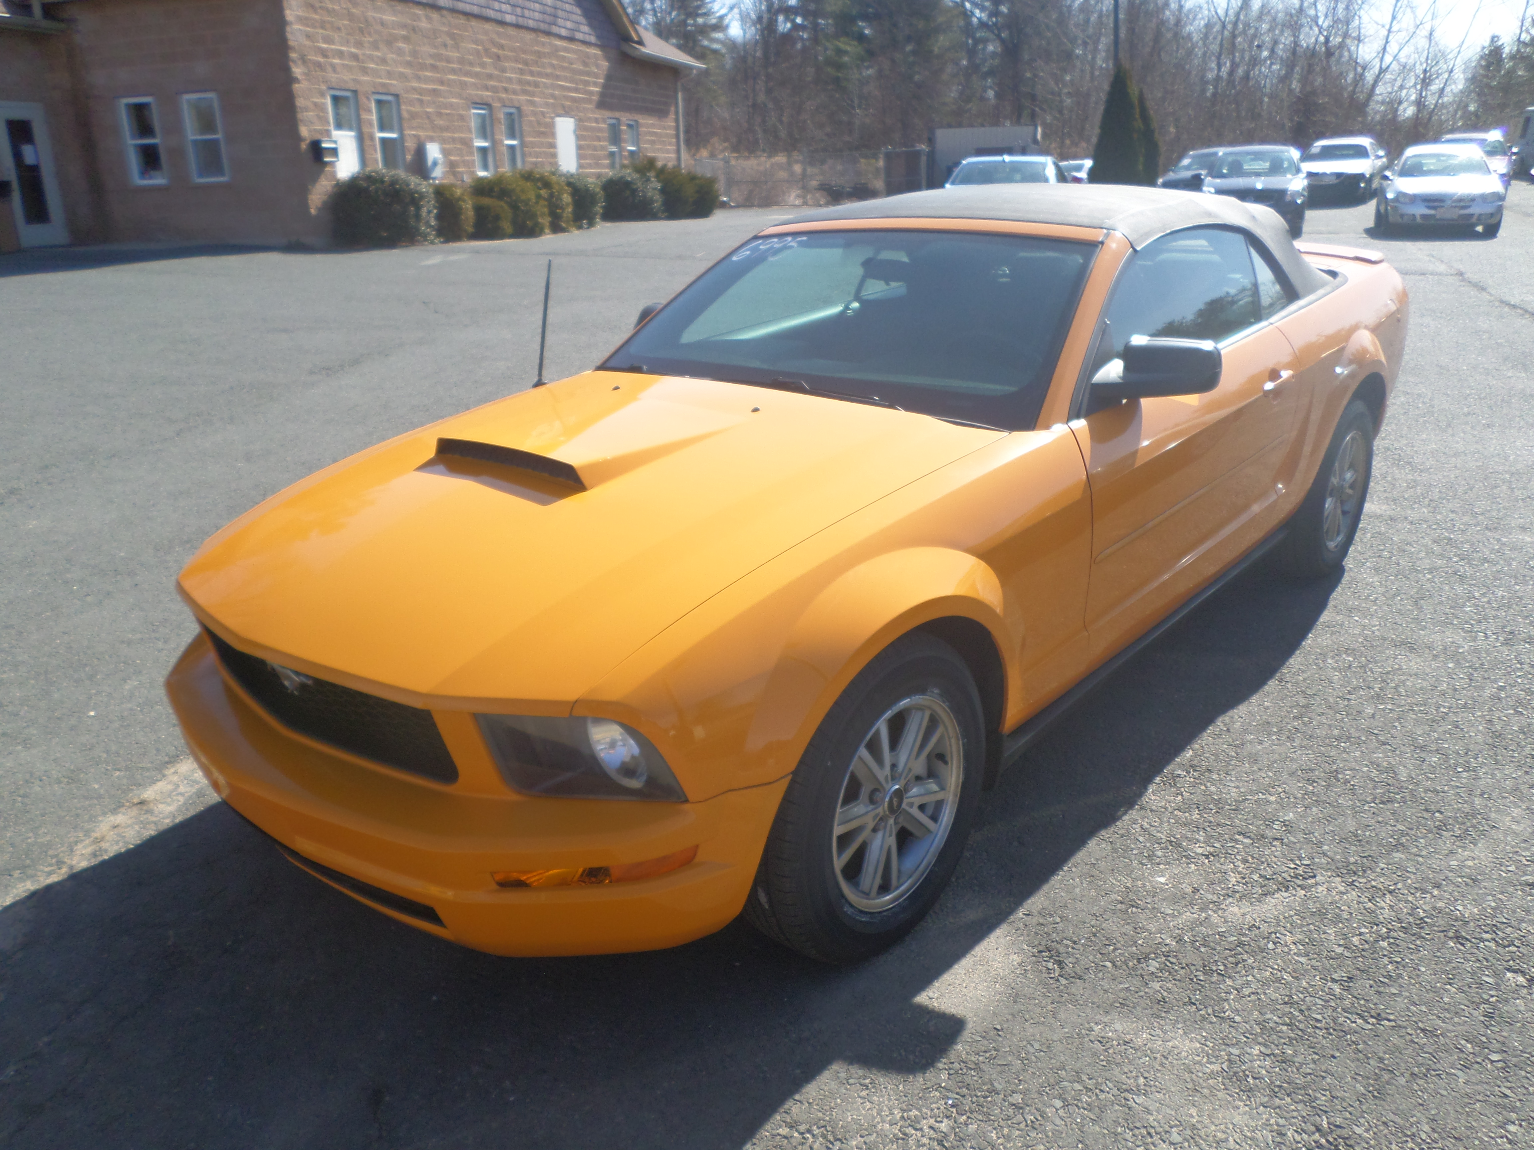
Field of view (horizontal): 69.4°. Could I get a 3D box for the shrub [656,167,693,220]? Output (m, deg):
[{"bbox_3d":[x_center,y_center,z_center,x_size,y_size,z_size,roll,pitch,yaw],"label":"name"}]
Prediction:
[{"bbox_3d":[-2.251,-9.372,27.200,1.000,1.250,1.000,-2,20,0],"label":"shrub"}]

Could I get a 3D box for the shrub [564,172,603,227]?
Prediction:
[{"bbox_3d":[-3.936,-7.910,23.400,1.000,1.080,1.000,-2,19,0],"label":"shrub"}]

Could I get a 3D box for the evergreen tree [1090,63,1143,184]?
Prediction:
[{"bbox_3d":[8.185,-10.266,26.000,1.300,3.350,1.300,-2,19,0],"label":"evergreen tree"}]

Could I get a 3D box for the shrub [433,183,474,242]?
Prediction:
[{"bbox_3d":[-5.322,-6.087,18.600,0.900,0.940,0.900,-2,19,0],"label":"shrub"}]

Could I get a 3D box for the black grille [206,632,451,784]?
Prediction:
[{"bbox_3d":[-0.915,0.216,2.162,0.940,0.170,0.120,15,26,41],"label":"black grille"}]

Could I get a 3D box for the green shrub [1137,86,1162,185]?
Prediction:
[{"bbox_3d":[8.533,-9.479,25.000,0.900,2.850,0.900,-2,20,0],"label":"green shrub"}]

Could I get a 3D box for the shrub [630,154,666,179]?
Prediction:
[{"bbox_3d":[-2.971,-9.689,27.600,1.150,1.450,1.150,-2,19,0],"label":"shrub"}]

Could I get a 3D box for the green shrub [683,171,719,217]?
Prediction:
[{"bbox_3d":[-1.834,-10.304,30.000,1.100,1.150,1.100,-2,19,0],"label":"green shrub"}]

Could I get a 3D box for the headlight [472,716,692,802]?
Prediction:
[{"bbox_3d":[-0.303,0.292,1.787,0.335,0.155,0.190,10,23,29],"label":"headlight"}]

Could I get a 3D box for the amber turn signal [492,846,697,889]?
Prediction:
[{"bbox_3d":[-0.280,0.475,1.820,0.340,0.055,0.080,-5,20,-6],"label":"amber turn signal"}]

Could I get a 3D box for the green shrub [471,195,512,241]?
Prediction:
[{"bbox_3d":[-4.827,-6.244,19.400,0.780,0.780,0.780,-2,20,0],"label":"green shrub"}]

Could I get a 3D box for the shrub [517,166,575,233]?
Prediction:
[{"bbox_3d":[-4.331,-7.336,21.700,1.150,1.220,1.150,-2,20,0],"label":"shrub"}]

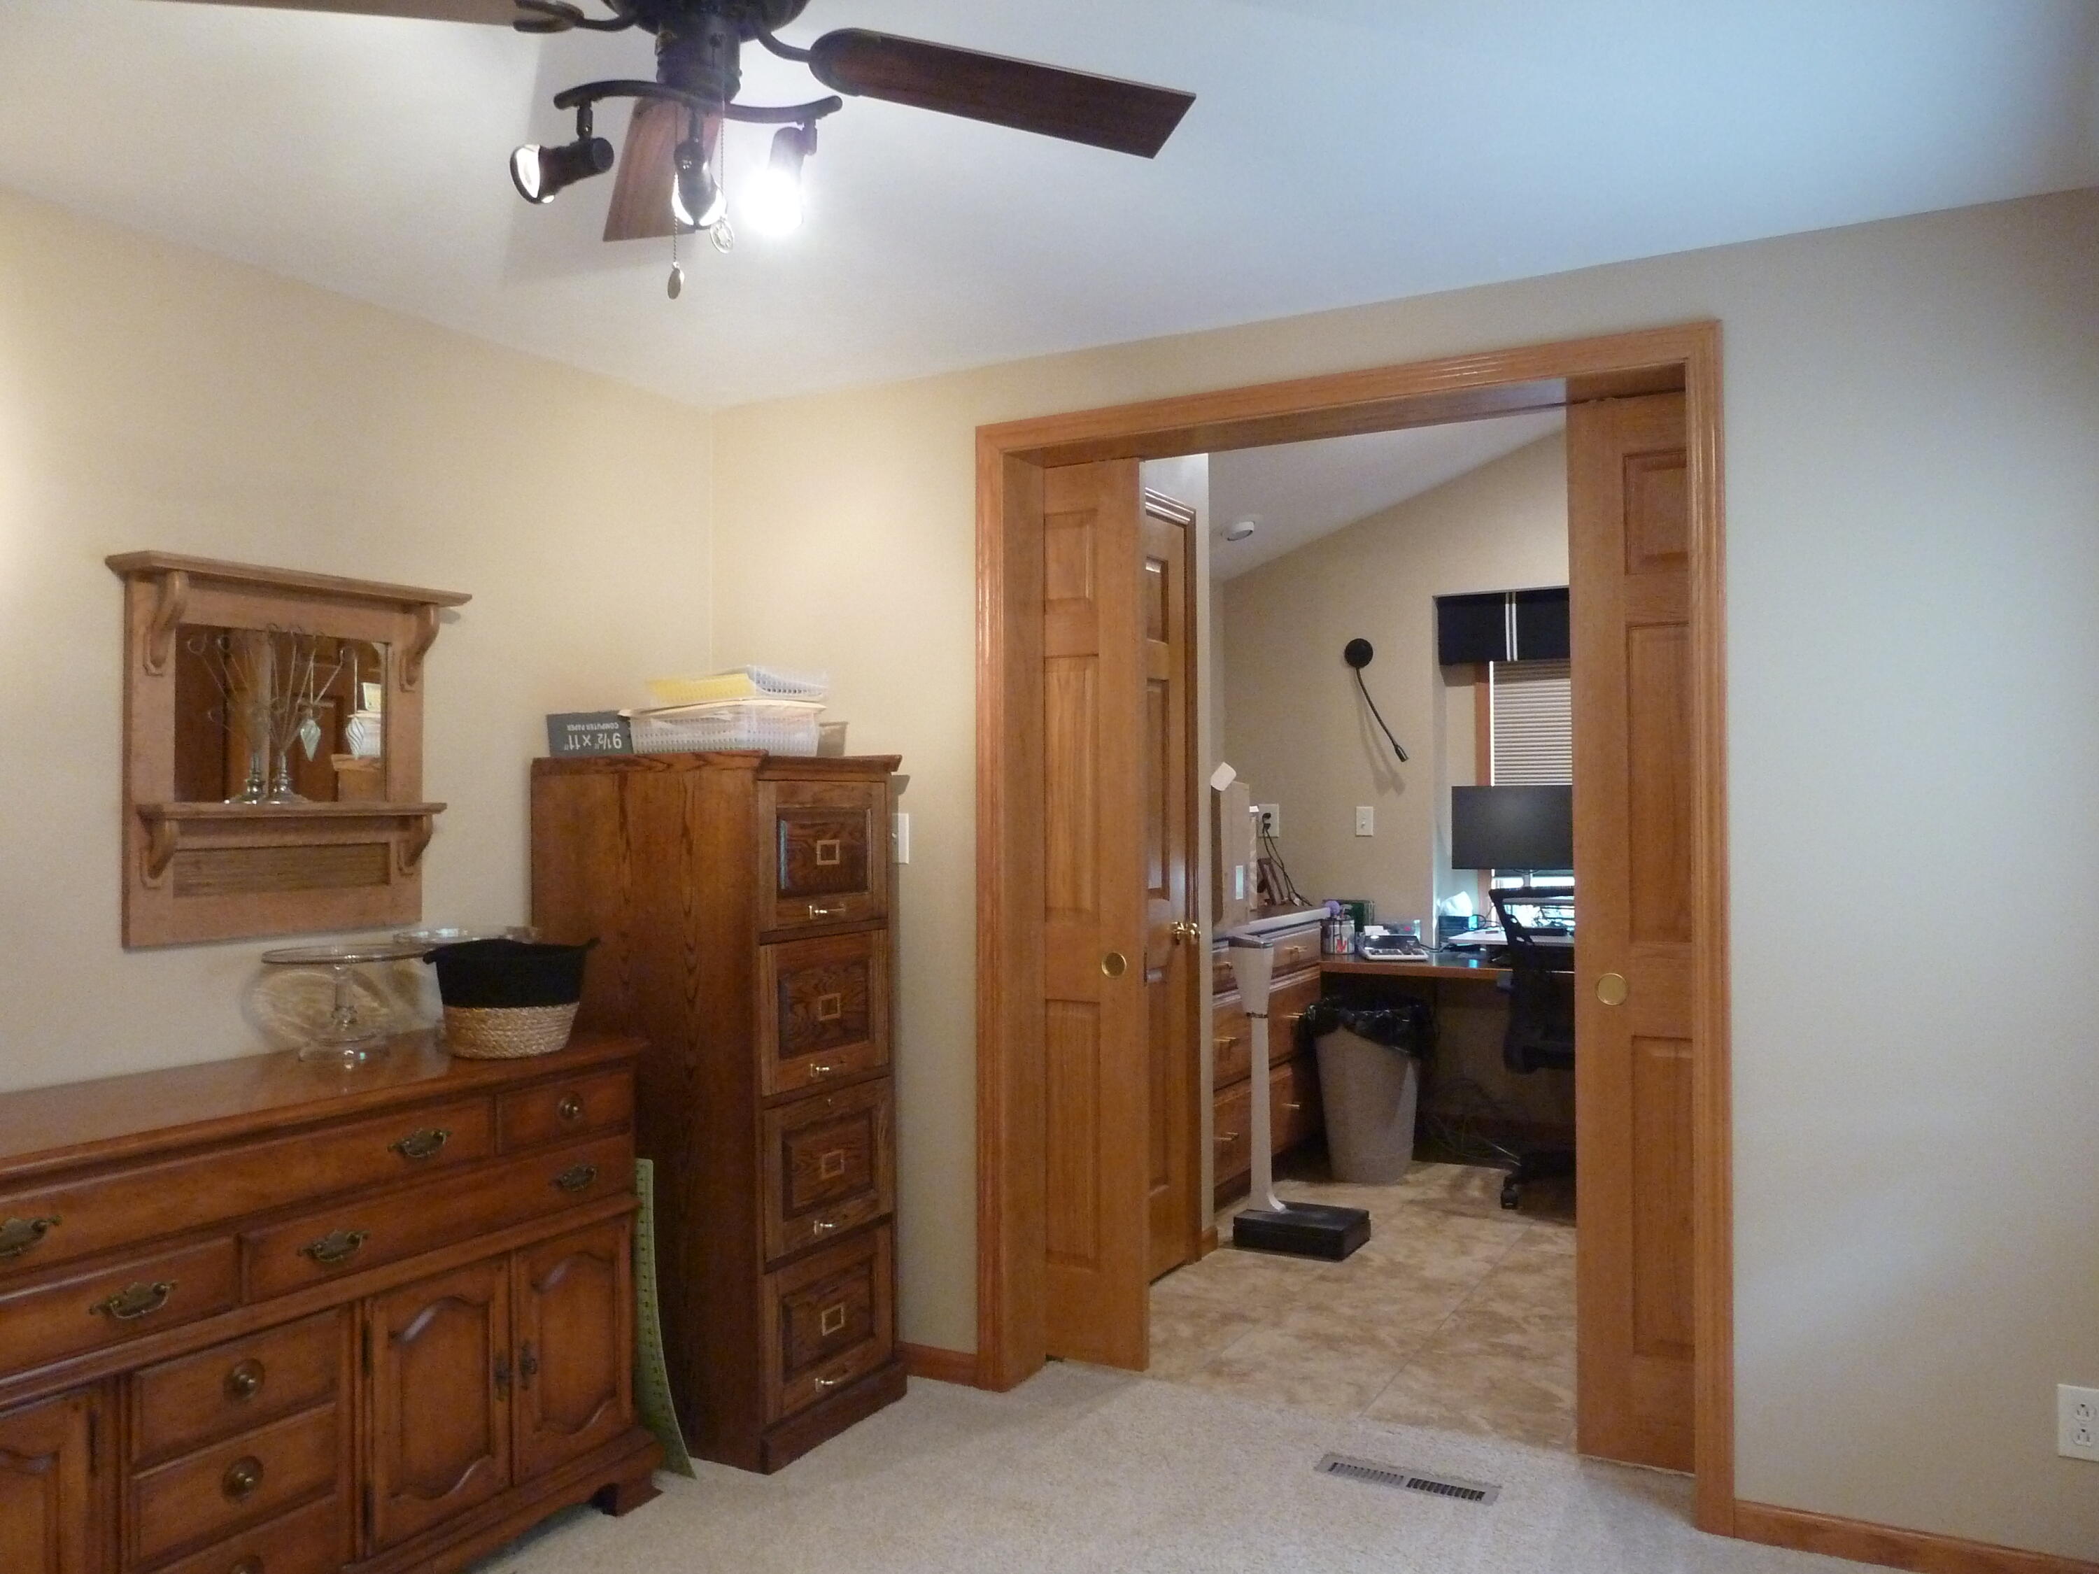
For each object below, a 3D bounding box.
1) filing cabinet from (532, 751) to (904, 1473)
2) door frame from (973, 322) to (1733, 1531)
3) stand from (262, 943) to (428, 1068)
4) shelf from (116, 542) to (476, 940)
[{"bbox_3d":[-0.693,0.621,3.208,0.618,1.367,0.457,-1,0,28],"label":"filing cabinet"},{"bbox_3d":[0.554,0.250,3.049,1.498,2.090,0.200,-1,0,28],"label":"door frame"},{"bbox_3d":[-1.200,0.374,2.582,0.258,0.186,0.258,-1,0,28],"label":"stand"},{"bbox_3d":[-1.298,-0.053,2.651,0.118,0.620,0.616,-1,0,28],"label":"shelf"}]

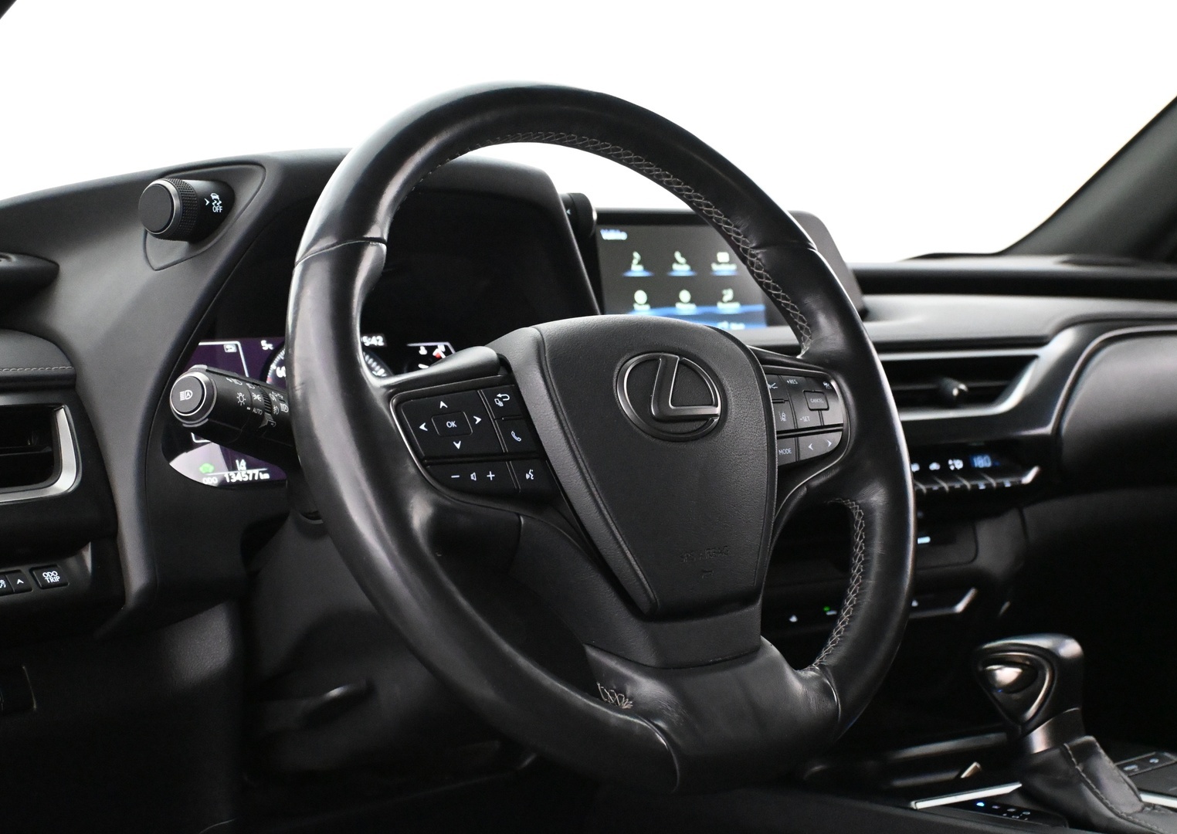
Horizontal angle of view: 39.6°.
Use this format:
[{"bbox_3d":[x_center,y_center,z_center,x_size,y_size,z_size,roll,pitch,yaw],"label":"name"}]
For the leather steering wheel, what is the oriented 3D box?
[{"bbox_3d":[0.018,0.002,0.805,0.369,0.369,0.080,-3,-20,-39],"label":"leather steering wheel"}]

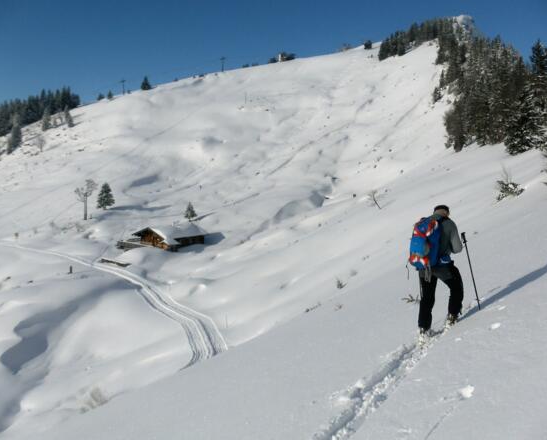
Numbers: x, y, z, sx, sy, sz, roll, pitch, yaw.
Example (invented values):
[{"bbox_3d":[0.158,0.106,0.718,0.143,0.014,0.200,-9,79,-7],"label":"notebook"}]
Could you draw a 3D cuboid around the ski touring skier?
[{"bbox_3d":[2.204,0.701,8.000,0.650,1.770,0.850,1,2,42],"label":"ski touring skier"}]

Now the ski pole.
[{"bbox_3d":[2.771,0.731,8.275,0.080,1.120,0.080,-11,-3,0],"label":"ski pole"}]

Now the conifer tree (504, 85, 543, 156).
[{"bbox_3d":[21.908,-8.807,52.000,3.300,6.100,3.300,0,1,0],"label":"conifer tree"}]

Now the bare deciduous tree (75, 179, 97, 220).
[{"bbox_3d":[-46.889,-5.113,148.000,5.400,10.400,5.200,0,1,0],"label":"bare deciduous tree"}]

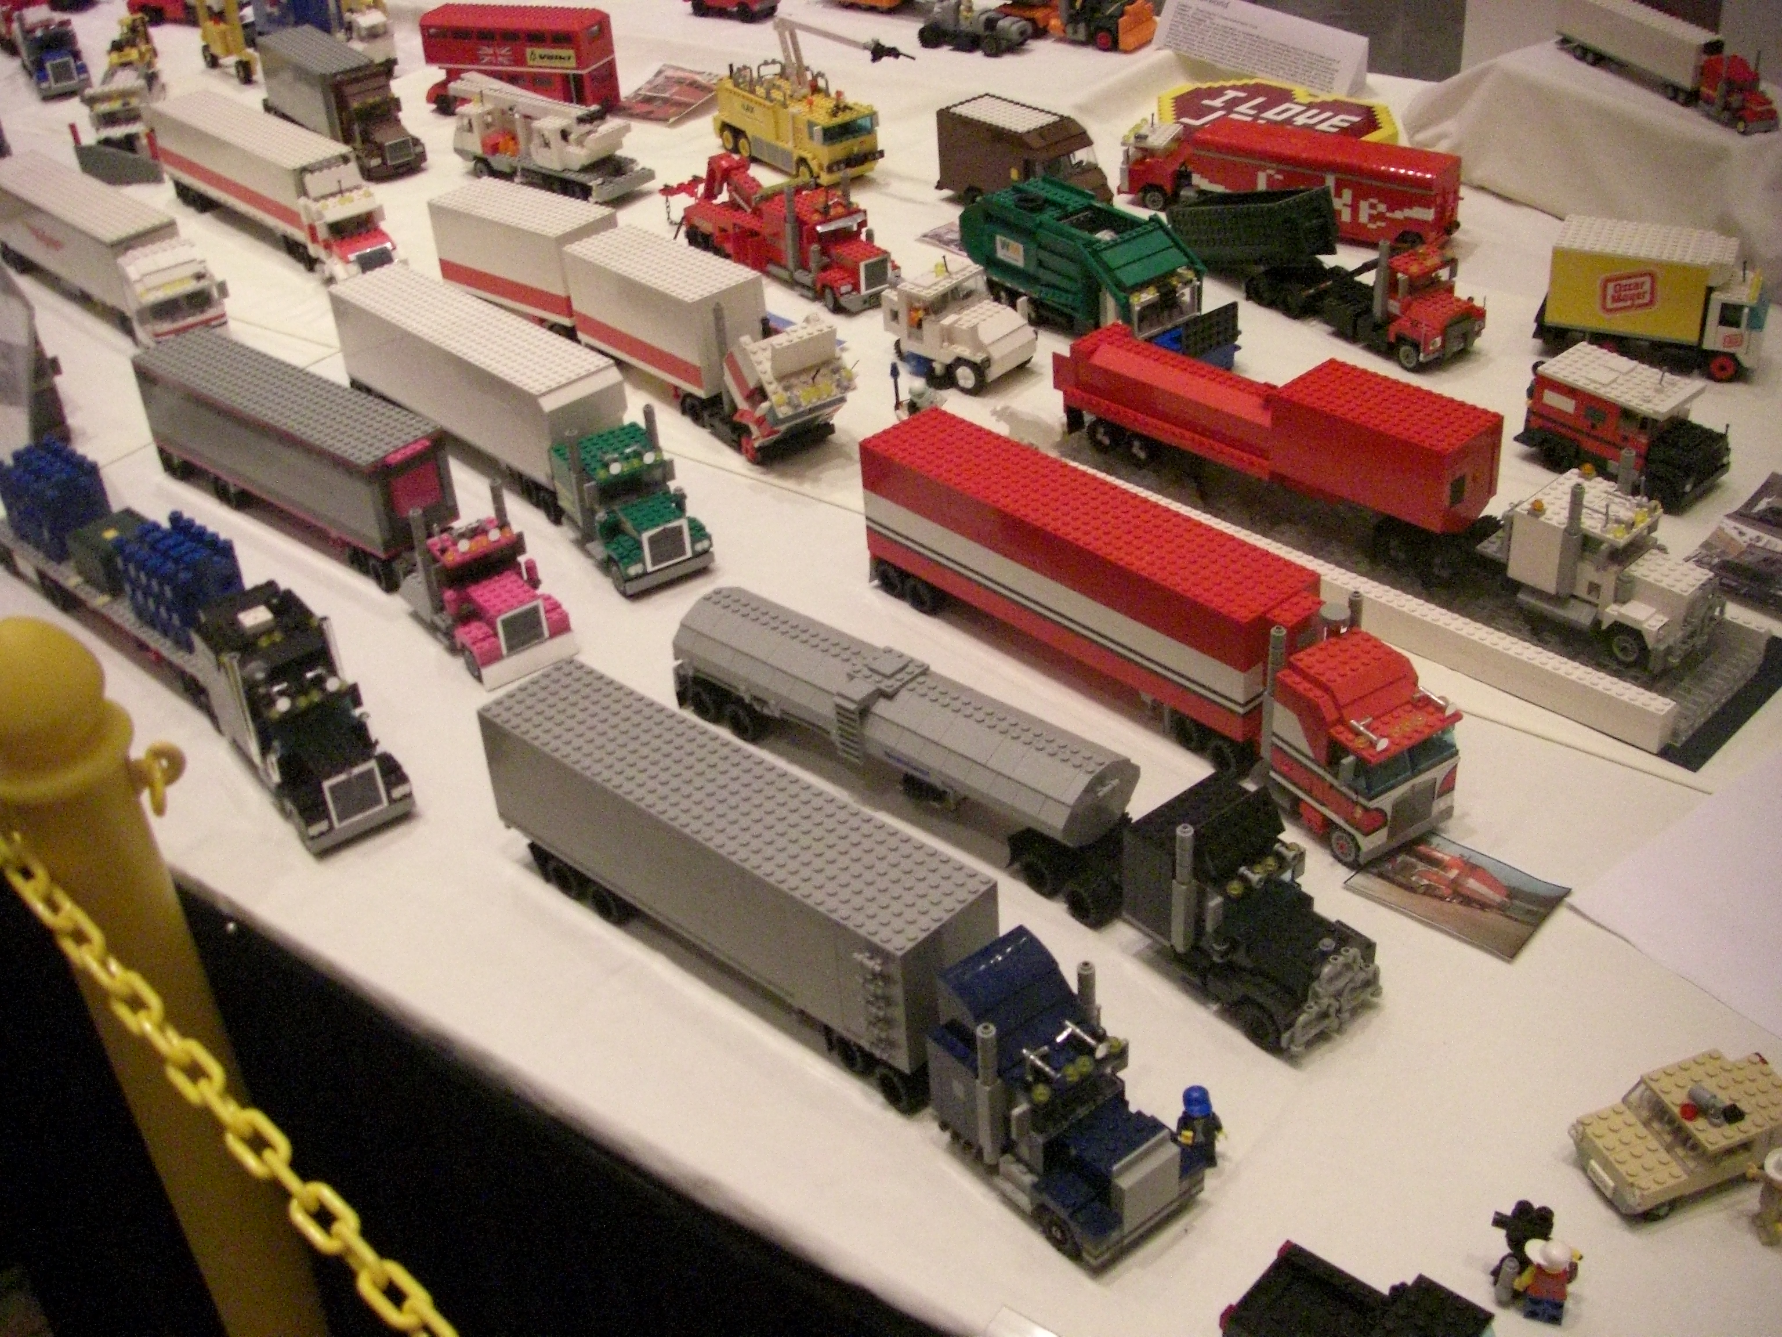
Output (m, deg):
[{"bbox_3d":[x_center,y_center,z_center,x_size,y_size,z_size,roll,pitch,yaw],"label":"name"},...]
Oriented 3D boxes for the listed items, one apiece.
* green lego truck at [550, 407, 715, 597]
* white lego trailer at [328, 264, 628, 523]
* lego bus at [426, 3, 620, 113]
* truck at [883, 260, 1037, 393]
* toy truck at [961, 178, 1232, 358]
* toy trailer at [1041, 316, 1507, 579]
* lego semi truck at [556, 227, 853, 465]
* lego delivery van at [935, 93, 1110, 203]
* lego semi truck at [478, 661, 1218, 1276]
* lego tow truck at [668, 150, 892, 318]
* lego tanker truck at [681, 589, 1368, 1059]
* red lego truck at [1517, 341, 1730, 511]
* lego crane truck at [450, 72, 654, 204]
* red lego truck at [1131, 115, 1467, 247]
[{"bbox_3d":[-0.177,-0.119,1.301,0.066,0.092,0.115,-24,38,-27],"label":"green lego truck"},{"bbox_3d":[-0.305,-0.208,1.449,0.064,0.103,0.313,-29,41,-32],"label":"white lego trailer"},{"bbox_3d":[-0.421,-0.690,2.224,0.222,0.120,0.064,11,37,21],"label":"lego bus"},{"bbox_3d":[0.054,-0.265,1.500,0.097,0.077,0.065,25,44,36],"label":"truck"},{"bbox_3d":[0.165,-0.323,1.577,0.076,0.097,0.241,-28,40,-31],"label":"toy truck"},{"bbox_3d":[0.248,-0.164,1.318,0.064,0.095,0.327,-31,42,-33],"label":"toy trailer"},{"bbox_3d":[-0.141,-0.249,1.496,0.073,0.104,0.281,-28,40,-31],"label":"lego semi truck"},{"bbox_3d":[0.122,-0.463,1.802,0.064,0.089,0.163,-30,41,-34],"label":"lego delivery van"},{"bbox_3d":[-0.034,0.118,0.919,0.080,0.099,0.429,-31,42,-34],"label":"lego semi truck"},{"bbox_3d":[-0.100,-0.400,1.722,0.061,0.101,0.293,-25,38,-28],"label":"lego tow truck"},{"bbox_3d":[0.057,0.051,1.018,0.452,0.086,0.076,27,45,38],"label":"lego tanker truck"},{"bbox_3d":[0.500,-0.169,1.334,0.070,0.071,0.137,-28,41,-31],"label":"red lego truck"},{"bbox_3d":[-0.366,-0.552,2.032,0.268,0.088,0.075,26,44,37],"label":"lego crane truck"},{"bbox_3d":[0.352,-0.439,1.750,0.310,0.076,0.064,19,40,32],"label":"red lego truck"}]

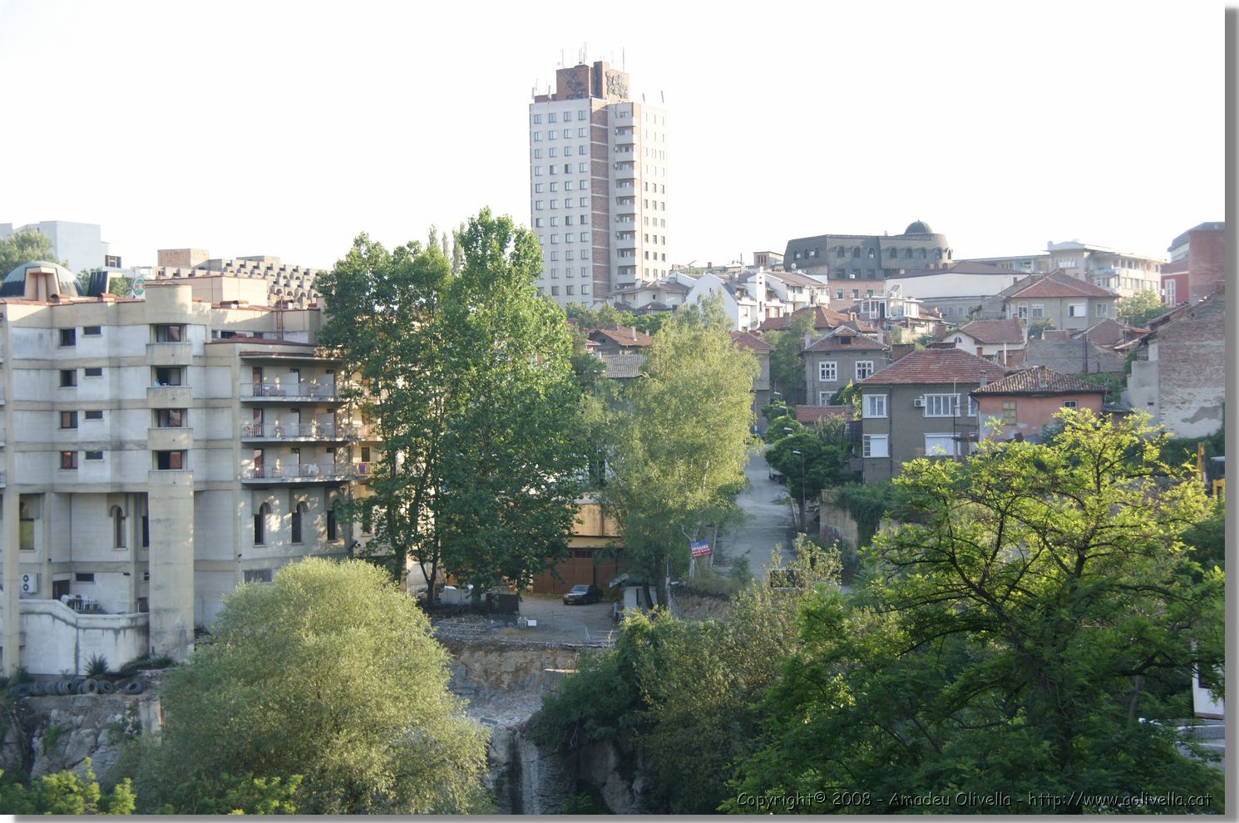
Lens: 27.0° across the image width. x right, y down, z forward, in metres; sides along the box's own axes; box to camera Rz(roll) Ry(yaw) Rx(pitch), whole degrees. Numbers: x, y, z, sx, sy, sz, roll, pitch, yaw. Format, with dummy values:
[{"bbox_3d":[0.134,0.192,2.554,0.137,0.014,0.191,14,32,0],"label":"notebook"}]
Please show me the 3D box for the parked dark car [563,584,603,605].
[{"bbox_3d":[-2.783,14.170,199.500,1.720,1.430,4.200,-1,-1,20],"label":"parked dark car"}]

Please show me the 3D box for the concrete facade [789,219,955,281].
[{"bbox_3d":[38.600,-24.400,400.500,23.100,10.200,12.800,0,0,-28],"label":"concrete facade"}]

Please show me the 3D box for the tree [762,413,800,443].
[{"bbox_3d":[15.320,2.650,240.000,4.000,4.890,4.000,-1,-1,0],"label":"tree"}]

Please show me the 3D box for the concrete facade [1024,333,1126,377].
[{"bbox_3d":[38.100,-4.750,217.000,8.400,3.800,4.000,-1,0,3],"label":"concrete facade"}]

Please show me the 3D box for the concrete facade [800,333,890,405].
[{"bbox_3d":[21.938,-3.759,251.000,8.600,8.200,7.000,-1,-1,9],"label":"concrete facade"}]

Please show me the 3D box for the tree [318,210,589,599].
[{"bbox_3d":[-12.260,-0.370,191.000,20.000,29.030,15.000,-1,-1,0],"label":"tree"}]

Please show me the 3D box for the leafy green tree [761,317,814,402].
[{"bbox_3d":[16.484,-4.934,253.000,5.600,9.100,5.500,-1,-1,6],"label":"leafy green tree"}]

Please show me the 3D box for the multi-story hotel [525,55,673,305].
[{"bbox_3d":[-3.240,-37.070,442.840,19.000,46.190,15.000,-1,-1,32],"label":"multi-story hotel"}]

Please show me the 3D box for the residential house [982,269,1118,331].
[{"bbox_3d":[49.870,-12.370,299.000,15.500,8.120,11.000,-1,-1,3],"label":"residential house"}]

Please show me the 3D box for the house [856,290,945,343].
[{"bbox_3d":[36.480,-11.903,335.000,9.600,7.600,8.000,0,-1,-24],"label":"house"}]

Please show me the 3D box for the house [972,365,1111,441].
[{"bbox_3d":[30.213,-0.225,186.000,9.400,6.100,8.200,-1,-1,6],"label":"house"}]

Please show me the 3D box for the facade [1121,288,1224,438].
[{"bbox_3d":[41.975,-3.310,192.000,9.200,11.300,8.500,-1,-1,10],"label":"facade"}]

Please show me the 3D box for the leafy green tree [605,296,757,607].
[{"bbox_3d":[4.460,2.880,187.000,11.000,22.500,9.800,-1,-1,0],"label":"leafy green tree"}]

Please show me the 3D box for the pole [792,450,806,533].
[{"bbox_3d":[13.620,6.010,196.000,0.950,6.360,0.250,-1,0,3],"label":"pole"}]

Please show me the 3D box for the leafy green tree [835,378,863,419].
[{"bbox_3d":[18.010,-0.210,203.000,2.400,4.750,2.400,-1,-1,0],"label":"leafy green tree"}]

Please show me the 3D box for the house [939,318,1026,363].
[{"bbox_3d":[33.000,-6.000,235.000,7.900,4.800,7.000,-1,0,12],"label":"house"}]

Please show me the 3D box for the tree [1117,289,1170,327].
[{"bbox_3d":[56.982,-10.568,281.000,5.800,5.400,5.400,-1,-1,6],"label":"tree"}]

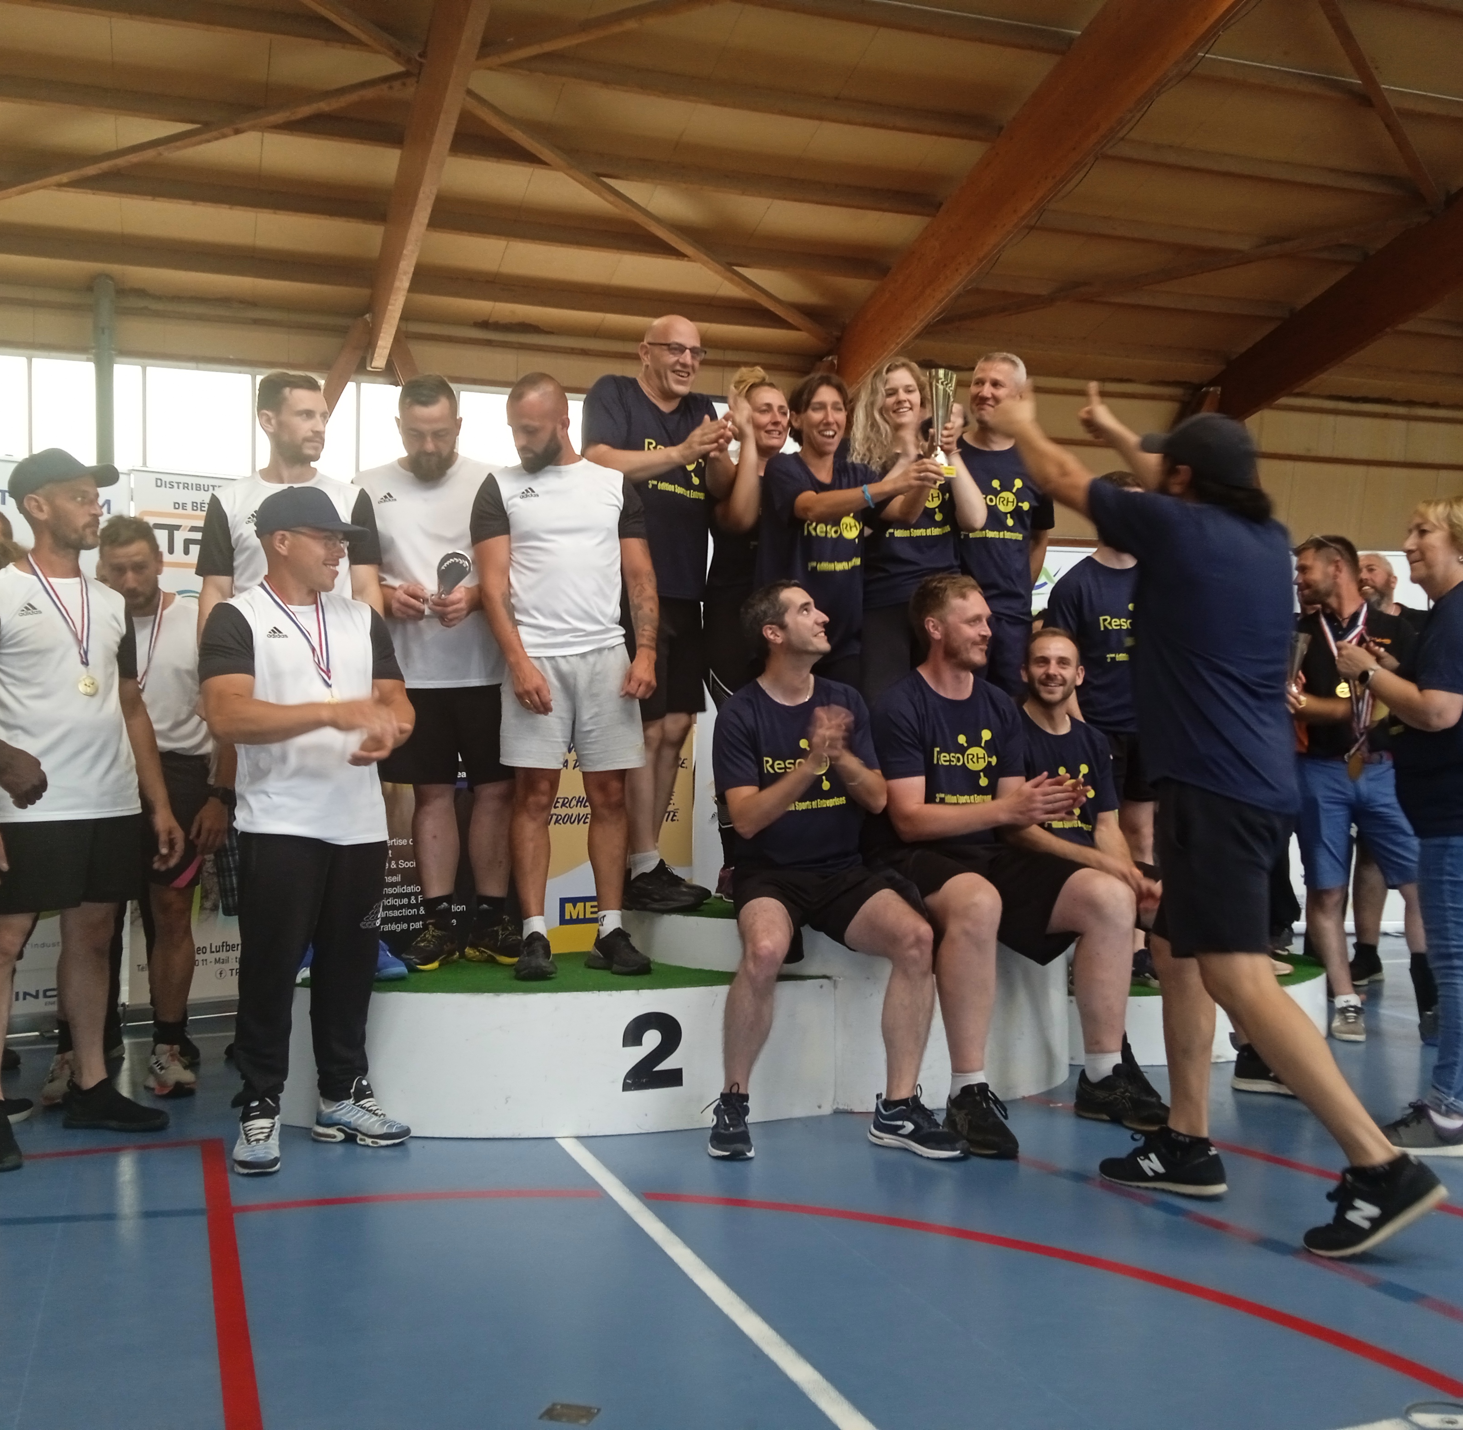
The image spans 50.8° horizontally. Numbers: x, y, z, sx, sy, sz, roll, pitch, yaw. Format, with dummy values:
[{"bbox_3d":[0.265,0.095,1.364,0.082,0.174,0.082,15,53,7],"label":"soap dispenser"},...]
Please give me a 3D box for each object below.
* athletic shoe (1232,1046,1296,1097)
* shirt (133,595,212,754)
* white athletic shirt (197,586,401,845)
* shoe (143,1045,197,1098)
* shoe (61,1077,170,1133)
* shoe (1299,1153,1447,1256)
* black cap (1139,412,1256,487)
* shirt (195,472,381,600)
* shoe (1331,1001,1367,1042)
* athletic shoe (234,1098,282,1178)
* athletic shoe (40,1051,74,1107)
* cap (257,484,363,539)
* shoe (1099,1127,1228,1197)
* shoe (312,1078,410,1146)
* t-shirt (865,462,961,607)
[{"bbox_3d":[1.612,1.029,4.460,0.295,0.125,0.110,-1,-1,33],"label":"athletic shoe"},{"bbox_3d":[-1.801,-0.126,4.750,0.440,0.530,0.270,0,-1,-7],"label":"shirt"},{"bbox_3d":[-1.132,0.000,4.050,0.520,0.680,0.300,1,-1,-29],"label":"white athletic shirt"},{"bbox_3d":[-1.707,1.070,4.668,0.105,0.125,0.290,0,-2,-35],"label":"shoe"},{"bbox_3d":[-1.689,1.068,4.230,0.290,0.125,0.105,0,-1,12],"label":"shoe"},{"bbox_3d":[1.245,0.951,3.016,0.285,0.130,0.105,-33,-11,16],"label":"shoe"},{"bbox_3d":[1.048,-0.596,3.460,0.260,0.140,0.175,16,10,43],"label":"black cap"},{"bbox_3d":[-1.310,-0.370,4.550,0.540,0.700,0.280,0,-1,-16],"label":"shirt"},{"bbox_3d":[2.124,1.042,5.326,0.110,0.120,0.290,-1,-1,19],"label":"shoe"},{"bbox_3d":[-1.206,1.063,3.930,0.110,0.135,0.305,0,-1,-12],"label":"athletic shoe"},{"bbox_3d":[-1.942,1.062,4.558,0.110,0.120,0.290,0,-1,-7],"label":"athletic shoe"},{"bbox_3d":[-1.069,-0.517,3.910,0.270,0.140,0.180,2,-1,7],"label":"cap"},{"bbox_3d":[1.031,1.068,3.683,0.295,0.120,0.105,0,-1,20],"label":"shoe"},{"bbox_3d":[-0.978,1.043,4.048,0.300,0.140,0.110,-1,-1,27],"label":"shoe"},{"bbox_3d":[0.583,-0.579,4.930,0.420,0.520,0.270,0,-1,6],"label":"t-shirt"}]

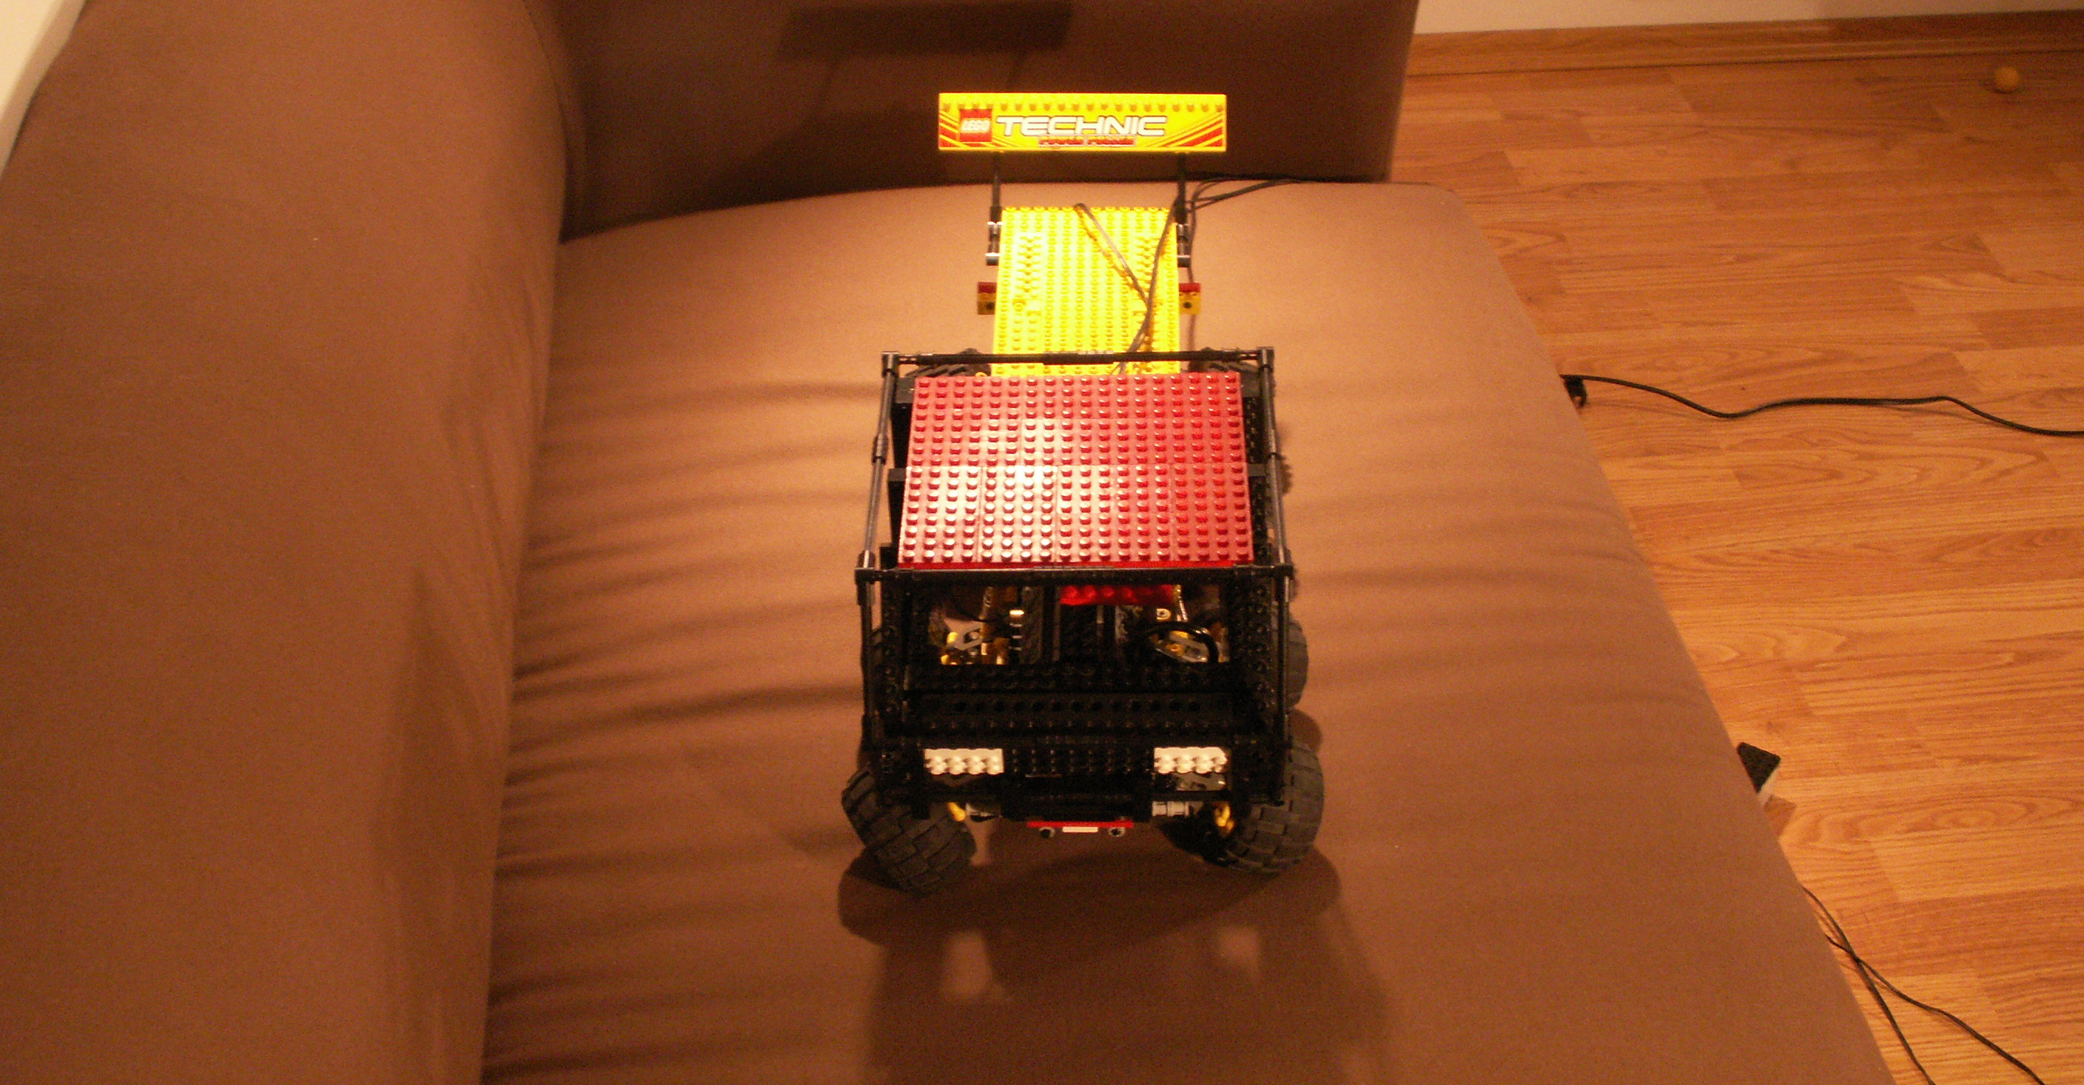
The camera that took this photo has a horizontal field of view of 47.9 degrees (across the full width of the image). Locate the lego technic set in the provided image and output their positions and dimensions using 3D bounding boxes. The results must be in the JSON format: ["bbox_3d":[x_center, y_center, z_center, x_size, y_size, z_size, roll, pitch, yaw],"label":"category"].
[{"bbox_3d":[0.021,-0.054,1.172,0.217,0.209,0.475,-1,40,2],"label":"lego technic set"}]

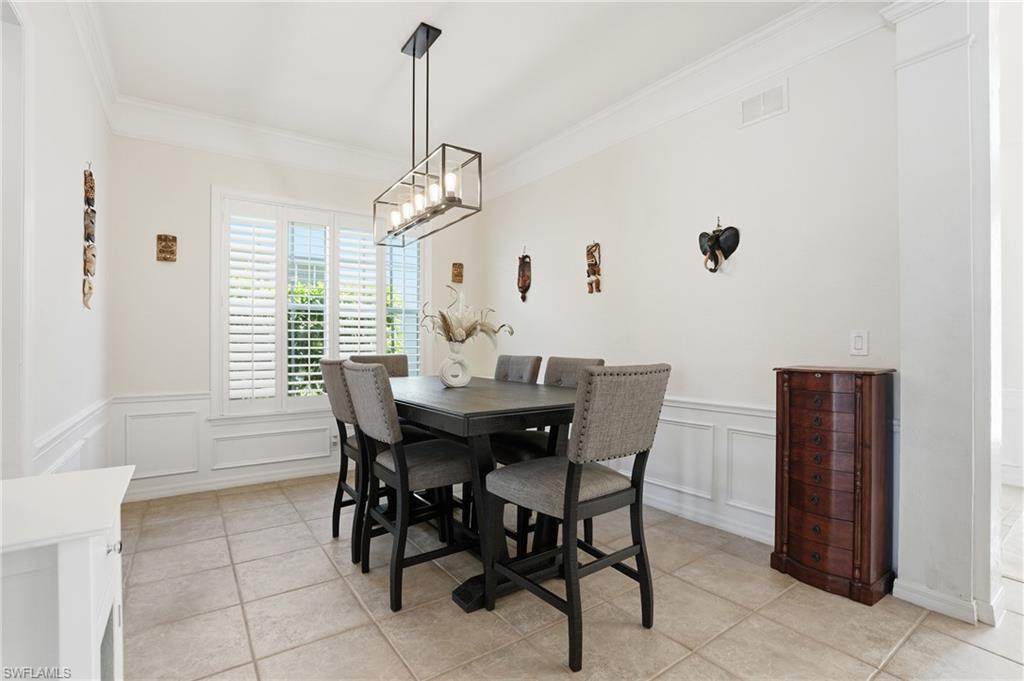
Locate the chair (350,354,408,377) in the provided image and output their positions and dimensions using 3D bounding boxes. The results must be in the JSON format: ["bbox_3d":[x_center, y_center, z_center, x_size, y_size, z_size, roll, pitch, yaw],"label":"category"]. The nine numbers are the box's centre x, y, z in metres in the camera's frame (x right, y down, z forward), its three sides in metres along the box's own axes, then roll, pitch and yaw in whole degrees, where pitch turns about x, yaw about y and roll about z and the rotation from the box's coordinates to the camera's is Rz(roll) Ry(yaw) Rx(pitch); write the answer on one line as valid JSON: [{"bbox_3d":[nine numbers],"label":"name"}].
[{"bbox_3d":[-0.934,0.661,3.550,0.480,1.080,0.610,1,-1,-36],"label":"chair"}]

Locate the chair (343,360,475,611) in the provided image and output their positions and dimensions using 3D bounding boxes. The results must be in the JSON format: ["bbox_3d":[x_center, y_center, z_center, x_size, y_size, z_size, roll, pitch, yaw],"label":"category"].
[{"bbox_3d":[-0.459,0.650,2.291,0.610,1.075,0.510,1,-1,-35],"label":"chair"}]

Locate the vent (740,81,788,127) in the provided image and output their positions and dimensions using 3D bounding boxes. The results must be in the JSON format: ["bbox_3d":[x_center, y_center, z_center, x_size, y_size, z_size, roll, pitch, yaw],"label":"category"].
[{"bbox_3d":[1.475,-1.388,2.678,0.015,0.192,0.285,1,-1,-35],"label":"vent"}]

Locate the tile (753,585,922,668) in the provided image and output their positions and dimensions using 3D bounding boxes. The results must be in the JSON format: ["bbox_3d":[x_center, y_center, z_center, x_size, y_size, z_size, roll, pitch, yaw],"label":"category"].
[{"bbox_3d":[1.376,1.188,1.938,0.450,0.010,0.450,1,-1,-35],"label":"tile"}]

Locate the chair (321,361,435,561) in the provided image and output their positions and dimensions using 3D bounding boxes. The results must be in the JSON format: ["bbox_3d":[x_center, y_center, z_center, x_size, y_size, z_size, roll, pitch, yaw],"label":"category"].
[{"bbox_3d":[-0.771,0.657,2.738,0.610,1.075,0.510,1,-1,-35],"label":"chair"}]

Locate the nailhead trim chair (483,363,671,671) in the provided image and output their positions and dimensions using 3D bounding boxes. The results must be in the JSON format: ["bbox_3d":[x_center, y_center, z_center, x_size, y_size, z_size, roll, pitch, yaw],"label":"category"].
[{"bbox_3d":[0.267,0.645,1.936,0.510,1.075,0.610,1,-1,-35],"label":"nailhead trim chair"}]

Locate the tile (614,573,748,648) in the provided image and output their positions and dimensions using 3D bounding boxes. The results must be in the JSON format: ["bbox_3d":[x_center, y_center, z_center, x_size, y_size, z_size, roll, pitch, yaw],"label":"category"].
[{"bbox_3d":[0.747,1.198,2.046,0.450,0.012,0.450,1,-1,-36],"label":"tile"}]

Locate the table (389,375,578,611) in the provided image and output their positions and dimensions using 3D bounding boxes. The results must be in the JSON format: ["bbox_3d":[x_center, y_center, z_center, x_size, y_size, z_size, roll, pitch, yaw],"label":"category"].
[{"bbox_3d":[-0.309,0.737,2.673,1.040,0.914,1.910,1,-1,-35],"label":"table"}]

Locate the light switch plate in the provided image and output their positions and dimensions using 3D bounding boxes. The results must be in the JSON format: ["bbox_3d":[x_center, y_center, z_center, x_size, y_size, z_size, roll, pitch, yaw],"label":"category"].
[{"bbox_3d":[1.745,0.017,2.284,0.008,0.119,0.072,1,-1,-35],"label":"light switch plate"}]

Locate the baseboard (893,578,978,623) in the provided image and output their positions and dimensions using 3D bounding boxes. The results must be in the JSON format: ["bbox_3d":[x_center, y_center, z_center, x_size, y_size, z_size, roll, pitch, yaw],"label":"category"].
[{"bbox_3d":[1.879,1.148,2.028,0.020,0.100,0.274,1,-1,-36],"label":"baseboard"}]

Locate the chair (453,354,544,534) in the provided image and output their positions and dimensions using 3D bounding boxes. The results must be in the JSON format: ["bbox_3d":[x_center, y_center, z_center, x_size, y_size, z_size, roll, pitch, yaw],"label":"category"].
[{"bbox_3d":[-0.163,0.663,3.177,0.610,1.075,0.510,1,-1,-35],"label":"chair"}]

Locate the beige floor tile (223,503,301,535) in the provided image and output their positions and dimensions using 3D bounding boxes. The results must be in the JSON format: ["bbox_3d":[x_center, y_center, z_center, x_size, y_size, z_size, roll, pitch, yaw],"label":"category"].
[{"bbox_3d":[-1.684,1.198,3.073,0.450,0.012,0.450,1,-1,-36],"label":"beige floor tile"}]

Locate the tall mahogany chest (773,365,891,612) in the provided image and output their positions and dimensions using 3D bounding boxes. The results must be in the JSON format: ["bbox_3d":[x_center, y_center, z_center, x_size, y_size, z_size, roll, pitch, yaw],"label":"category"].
[{"bbox_3d":[1.585,0.668,2.282,0.300,1.040,0.445,1,-1,-35],"label":"tall mahogany chest"}]

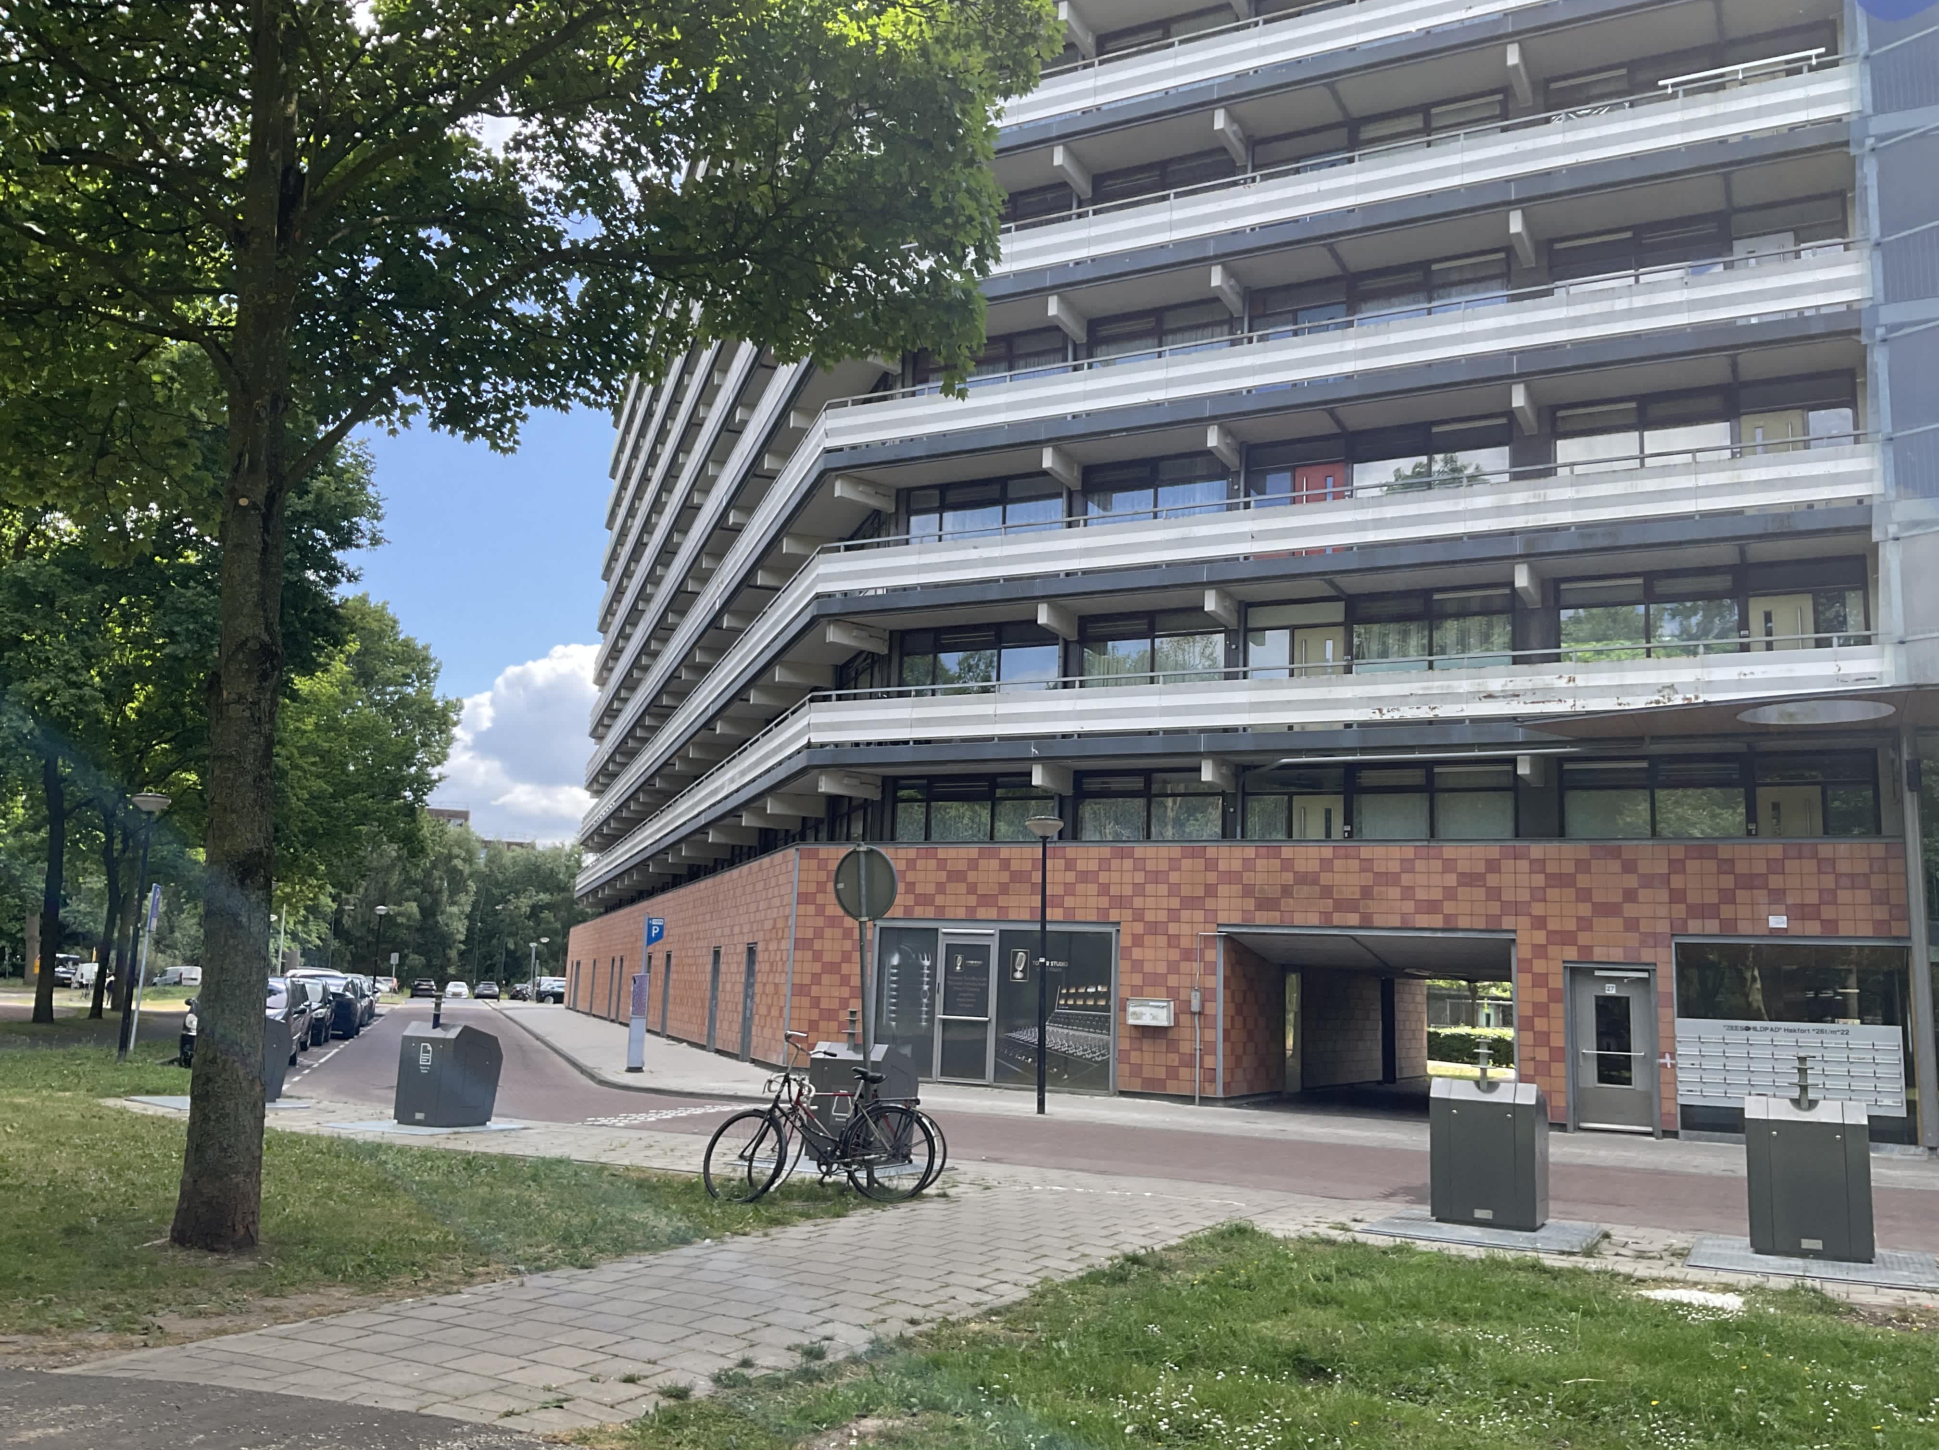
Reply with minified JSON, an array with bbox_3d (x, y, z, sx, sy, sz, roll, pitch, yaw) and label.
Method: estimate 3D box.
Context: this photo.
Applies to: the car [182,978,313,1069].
[{"bbox_3d":[-12.046,4.947,27.328,1.730,1.450,4.150,5,-10,-17],"label":"car"}]

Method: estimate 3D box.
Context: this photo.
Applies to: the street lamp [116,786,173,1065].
[{"bbox_3d":[-13.330,3.218,26.042,0.540,4.240,0.540,5,-10,-17],"label":"street lamp"}]

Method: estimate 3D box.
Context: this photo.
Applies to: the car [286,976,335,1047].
[{"bbox_3d":[-14.218,5.906,33.702,1.730,1.450,4.150,5,-10,-17],"label":"car"}]

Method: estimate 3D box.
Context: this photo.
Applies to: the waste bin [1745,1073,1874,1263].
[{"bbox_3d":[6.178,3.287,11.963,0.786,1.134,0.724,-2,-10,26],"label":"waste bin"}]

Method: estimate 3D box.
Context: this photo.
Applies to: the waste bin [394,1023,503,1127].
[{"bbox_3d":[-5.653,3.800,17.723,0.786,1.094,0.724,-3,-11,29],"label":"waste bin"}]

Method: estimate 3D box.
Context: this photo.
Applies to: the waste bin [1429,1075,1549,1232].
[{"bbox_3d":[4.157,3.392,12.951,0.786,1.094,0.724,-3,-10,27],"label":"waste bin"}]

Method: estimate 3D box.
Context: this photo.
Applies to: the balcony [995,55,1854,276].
[{"bbox_3d":[6.063,-8.748,27.090,15.300,0.950,1.000,-3,-10,27],"label":"balcony"}]

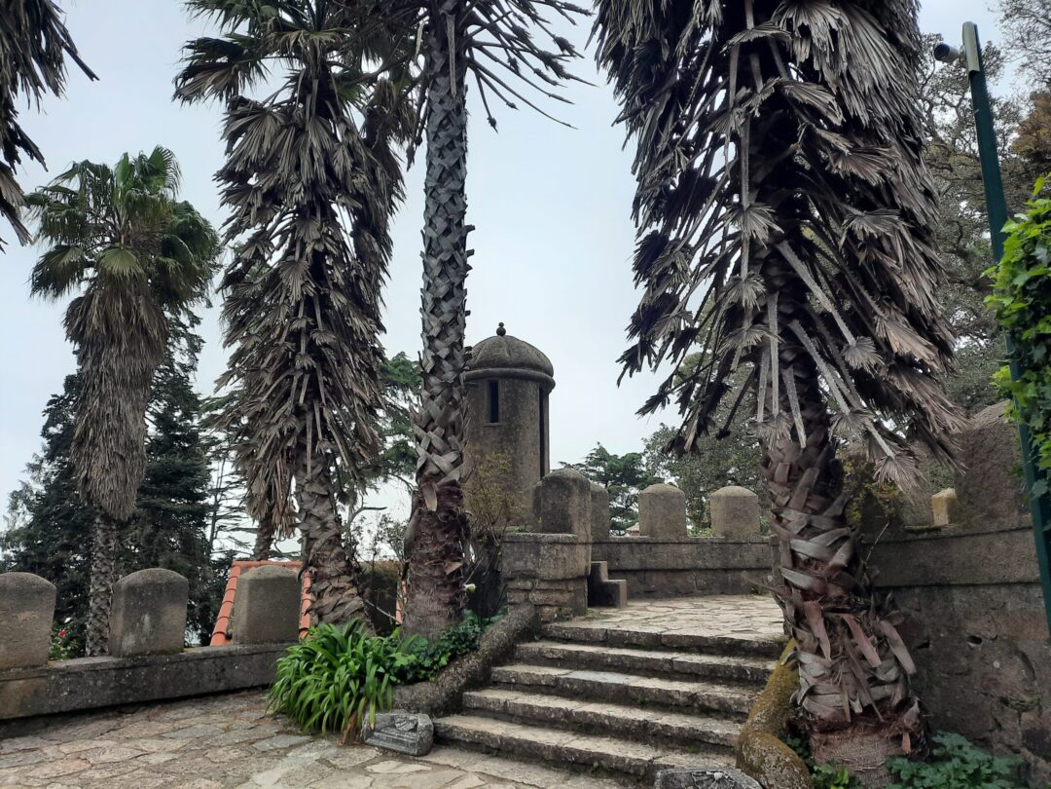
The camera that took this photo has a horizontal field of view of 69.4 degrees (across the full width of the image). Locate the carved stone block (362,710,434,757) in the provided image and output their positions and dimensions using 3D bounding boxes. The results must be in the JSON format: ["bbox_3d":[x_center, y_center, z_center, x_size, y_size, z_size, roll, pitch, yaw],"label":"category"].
[{"bbox_3d":[-0.965,2.618,5.940,0.600,0.250,0.200,-10,-14,41],"label":"carved stone block"}]

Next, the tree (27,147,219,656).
[{"bbox_3d":[-7.250,0.099,13.228,3.400,9.400,3.400,6,-13,-29],"label":"tree"}]

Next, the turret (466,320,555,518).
[{"bbox_3d":[-0.400,0.622,12.107,1.700,3.600,1.700,-2,-11,11],"label":"turret"}]

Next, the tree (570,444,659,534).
[{"bbox_3d":[3.200,4.458,27.659,3.700,5.300,3.700,0,-11,0],"label":"tree"}]

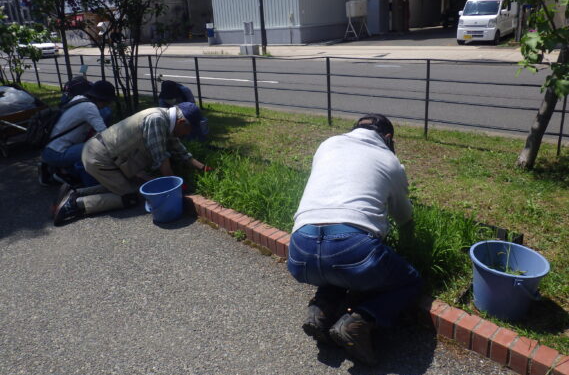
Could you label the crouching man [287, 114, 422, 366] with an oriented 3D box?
[{"bbox_3d":[0.380,0.150,2.062,0.550,0.870,0.870,12,25,35],"label":"crouching man"}]

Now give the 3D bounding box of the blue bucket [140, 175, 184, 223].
[{"bbox_3d":[-0.849,0.100,3.270,0.300,0.250,0.300,-5,23,1],"label":"blue bucket"}]

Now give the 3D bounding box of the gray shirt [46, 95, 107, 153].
[{"bbox_3d":[-1.845,-0.617,4.121,0.580,0.460,0.500,-13,22,-26],"label":"gray shirt"}]

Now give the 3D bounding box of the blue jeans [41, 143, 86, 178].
[{"bbox_3d":[-1.879,-0.303,4.202,0.620,0.460,0.420,-13,22,-26],"label":"blue jeans"}]

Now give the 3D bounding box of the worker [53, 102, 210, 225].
[{"bbox_3d":[-1.162,-0.250,3.556,1.260,0.760,0.520,-13,22,-25],"label":"worker"}]

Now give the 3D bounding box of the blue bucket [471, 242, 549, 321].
[{"bbox_3d":[0.925,0.408,1.938,0.300,0.250,0.300,0,21,0],"label":"blue bucket"}]

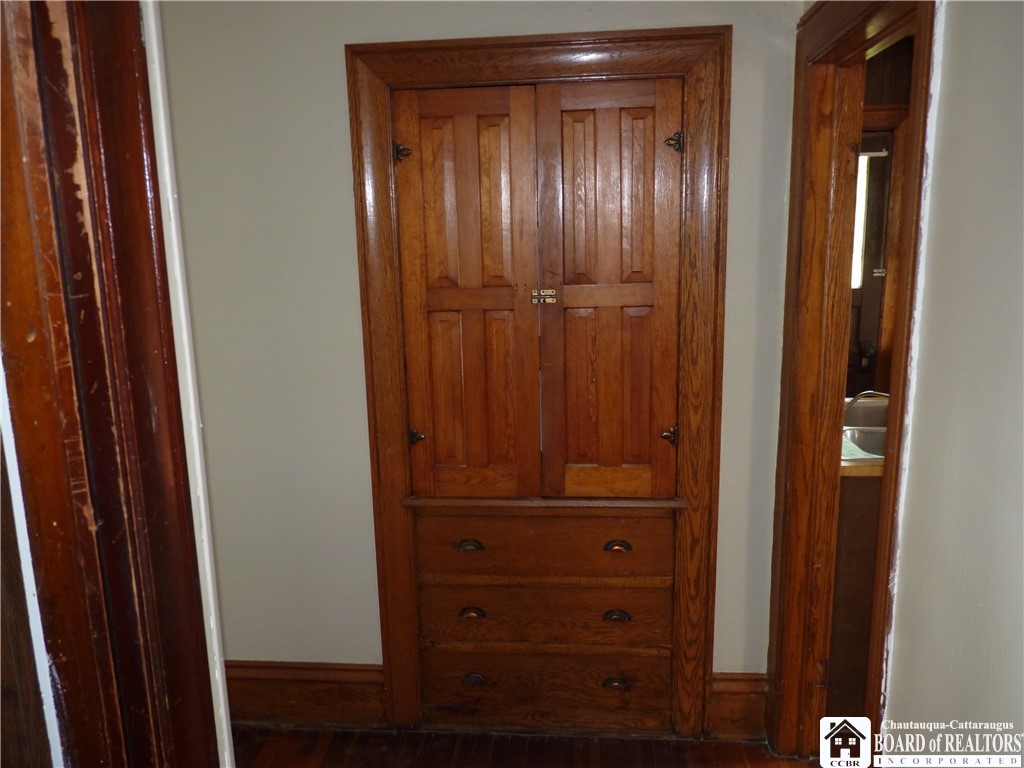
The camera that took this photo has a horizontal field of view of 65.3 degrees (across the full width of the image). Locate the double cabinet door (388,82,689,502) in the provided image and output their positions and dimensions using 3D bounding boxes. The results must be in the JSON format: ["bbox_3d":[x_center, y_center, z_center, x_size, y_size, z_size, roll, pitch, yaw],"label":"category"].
[{"bbox_3d":[0.080,-0.241,2.364,0.815,1.215,0.045,0,12,5],"label":"double cabinet door"}]

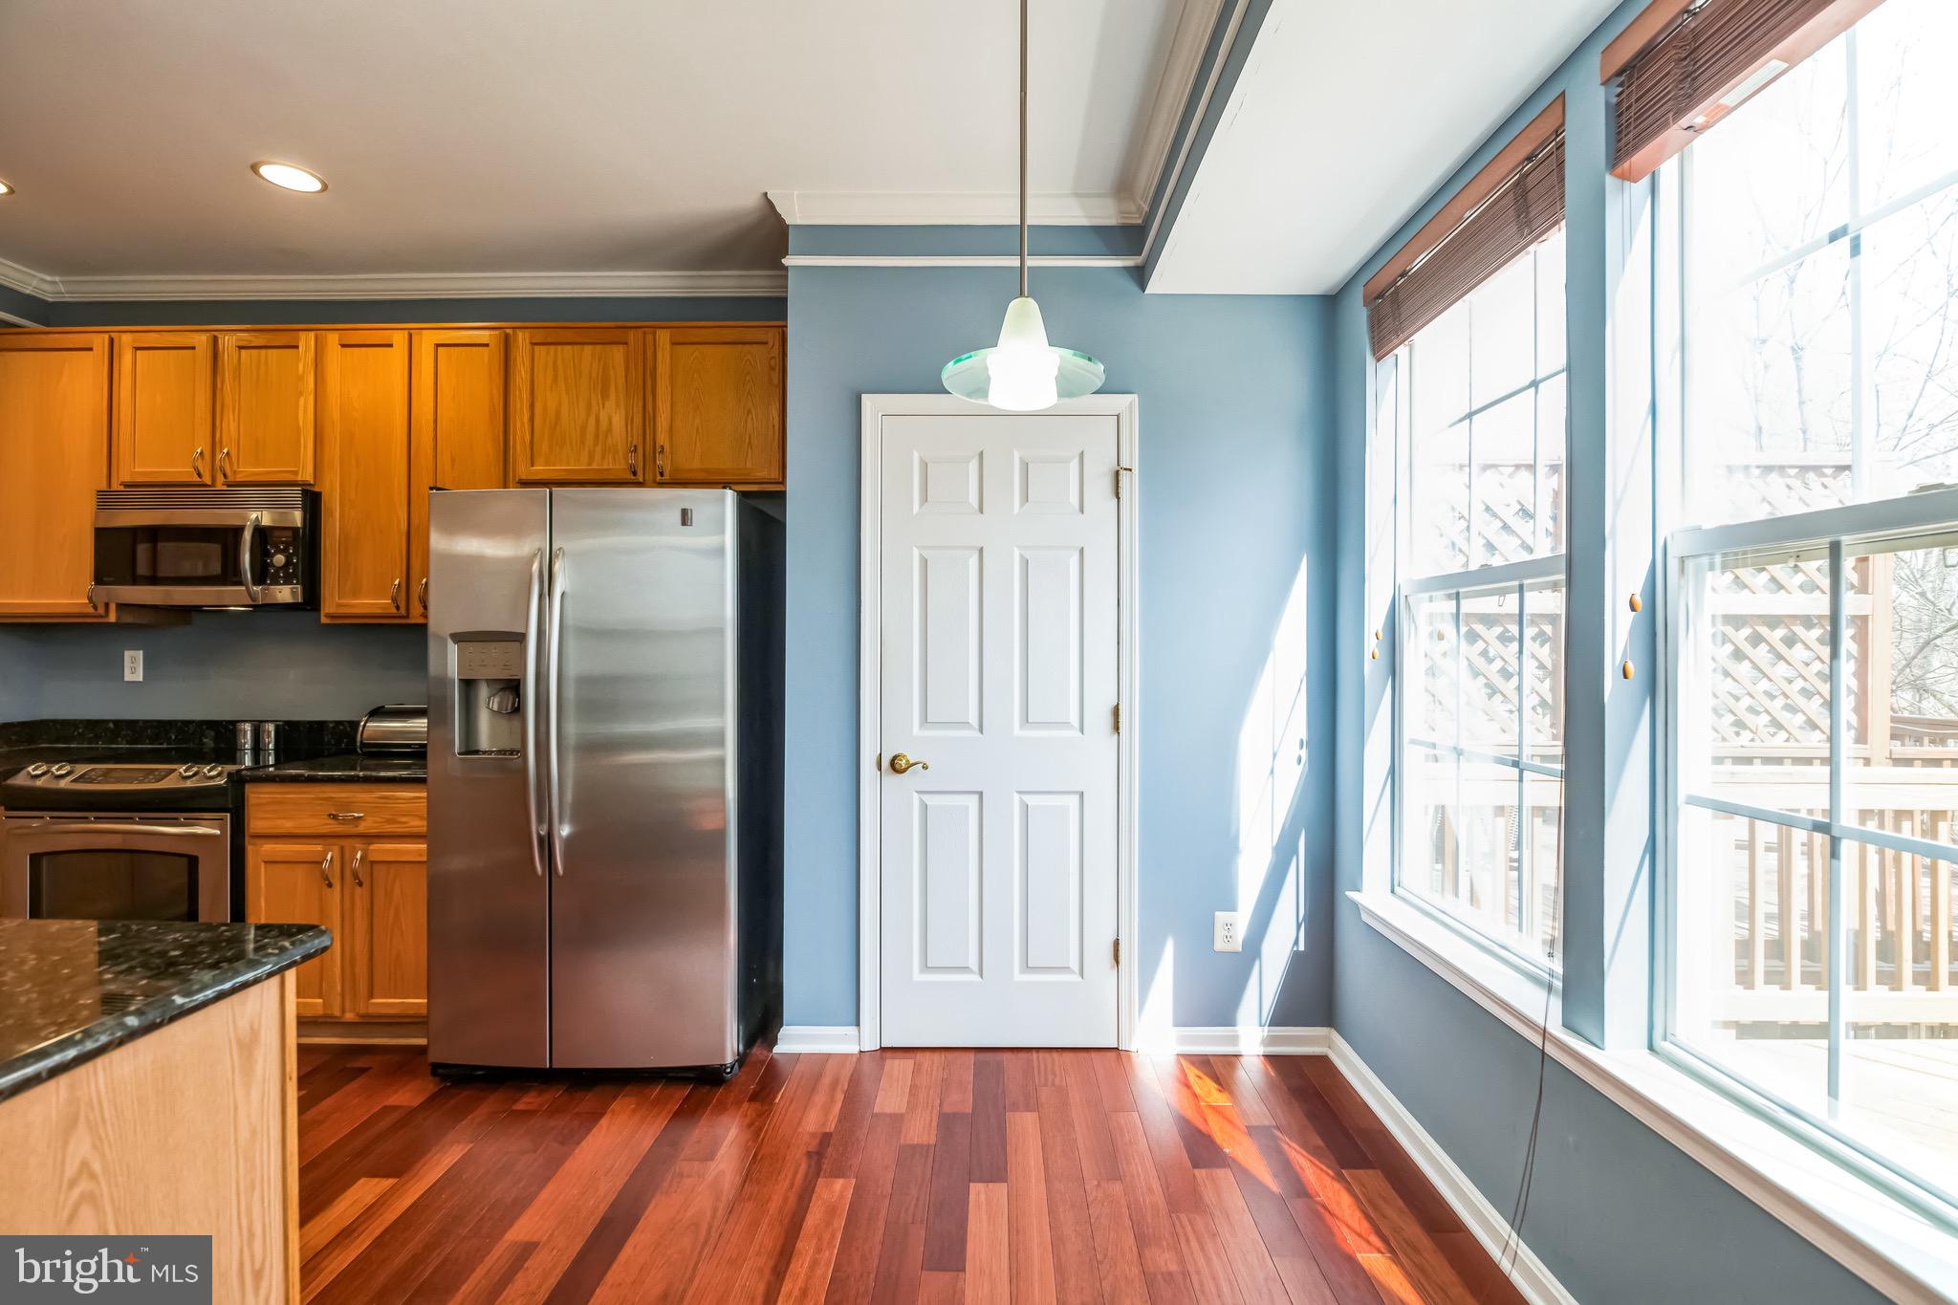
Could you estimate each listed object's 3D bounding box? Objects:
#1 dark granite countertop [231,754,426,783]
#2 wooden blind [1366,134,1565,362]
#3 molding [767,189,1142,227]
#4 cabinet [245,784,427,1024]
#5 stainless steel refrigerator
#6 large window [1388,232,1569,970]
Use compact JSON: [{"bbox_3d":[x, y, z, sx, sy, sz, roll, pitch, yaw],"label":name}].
[{"bbox_3d":[-1.986,0.389,2.862,0.693,0.038,0.625,0,0,0],"label":"dark granite countertop"},{"bbox_3d":[1.177,-0.975,2.001,0.080,0.234,0.817,0,0,0],"label":"wooden blind"},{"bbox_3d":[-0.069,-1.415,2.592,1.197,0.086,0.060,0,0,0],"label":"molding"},{"bbox_3d":[-1.987,0.830,2.880,0.684,0.850,0.600,0,0,0],"label":"cabinet"},{"bbox_3d":[-1.162,0.393,2.740,0.916,1.769,0.780,0,0,0],"label":"stainless steel refrigerator"},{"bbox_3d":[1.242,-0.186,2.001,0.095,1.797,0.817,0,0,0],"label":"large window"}]

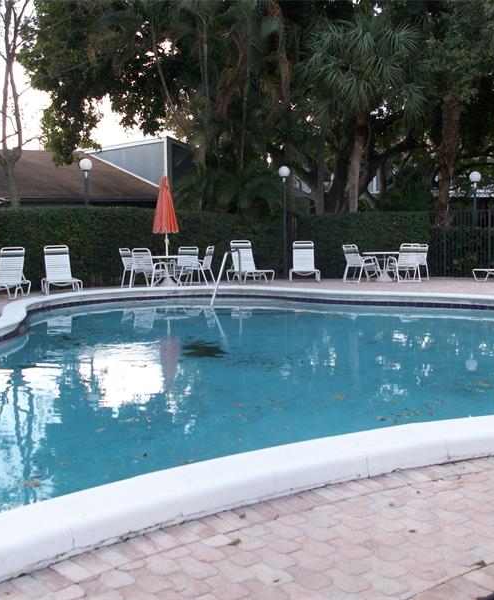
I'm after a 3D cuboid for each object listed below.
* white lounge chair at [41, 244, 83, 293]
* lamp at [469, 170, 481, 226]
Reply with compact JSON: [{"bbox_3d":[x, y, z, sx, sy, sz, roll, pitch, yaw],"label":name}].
[{"bbox_3d":[-4.026,-0.647,16.924,0.690,0.980,1.680,-3,7,-20],"label":"white lounge chair"},{"bbox_3d":[6.023,-2.035,20.808,0.310,2.850,0.310,-1,6,0],"label":"lamp"}]

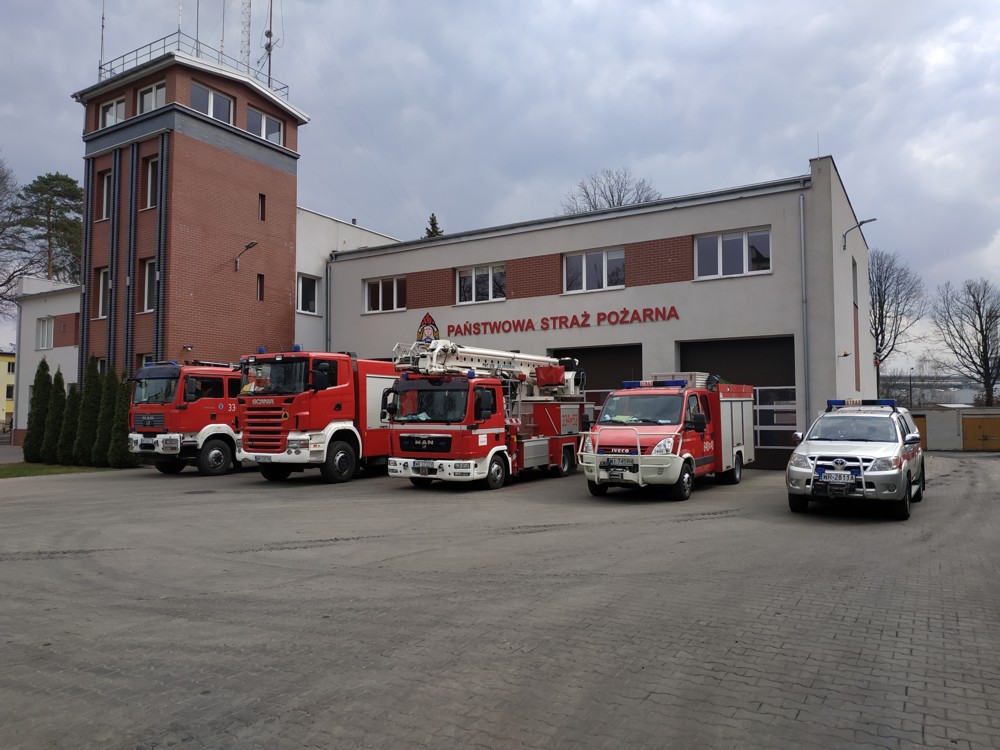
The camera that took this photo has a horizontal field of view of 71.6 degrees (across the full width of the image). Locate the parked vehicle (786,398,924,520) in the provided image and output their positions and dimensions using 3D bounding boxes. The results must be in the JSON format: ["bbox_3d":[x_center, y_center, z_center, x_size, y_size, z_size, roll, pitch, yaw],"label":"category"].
[{"bbox_3d":[6.949,1.497,13.401,1.950,2.000,5.300,-2,-4,34],"label":"parked vehicle"}]

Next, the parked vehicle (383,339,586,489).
[{"bbox_3d":[-0.077,1.018,17.334,2.450,3.200,7.200,-2,-4,31],"label":"parked vehicle"}]

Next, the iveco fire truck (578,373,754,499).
[{"bbox_3d":[3.877,1.248,15.471,2.250,2.550,6.550,-2,-4,31],"label":"iveco fire truck"}]

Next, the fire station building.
[{"bbox_3d":[4.834,-1.231,30.337,19.300,9.100,15.400,-2,-4,31],"label":"fire station building"}]

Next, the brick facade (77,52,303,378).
[{"bbox_3d":[-11.701,-3.795,26.344,5.500,13.800,5.500,-2,-4,31],"label":"brick facade"}]

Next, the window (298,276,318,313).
[{"bbox_3d":[-7.797,-3.280,28.255,0.140,1.520,1.080,-2,-4,31],"label":"window"}]

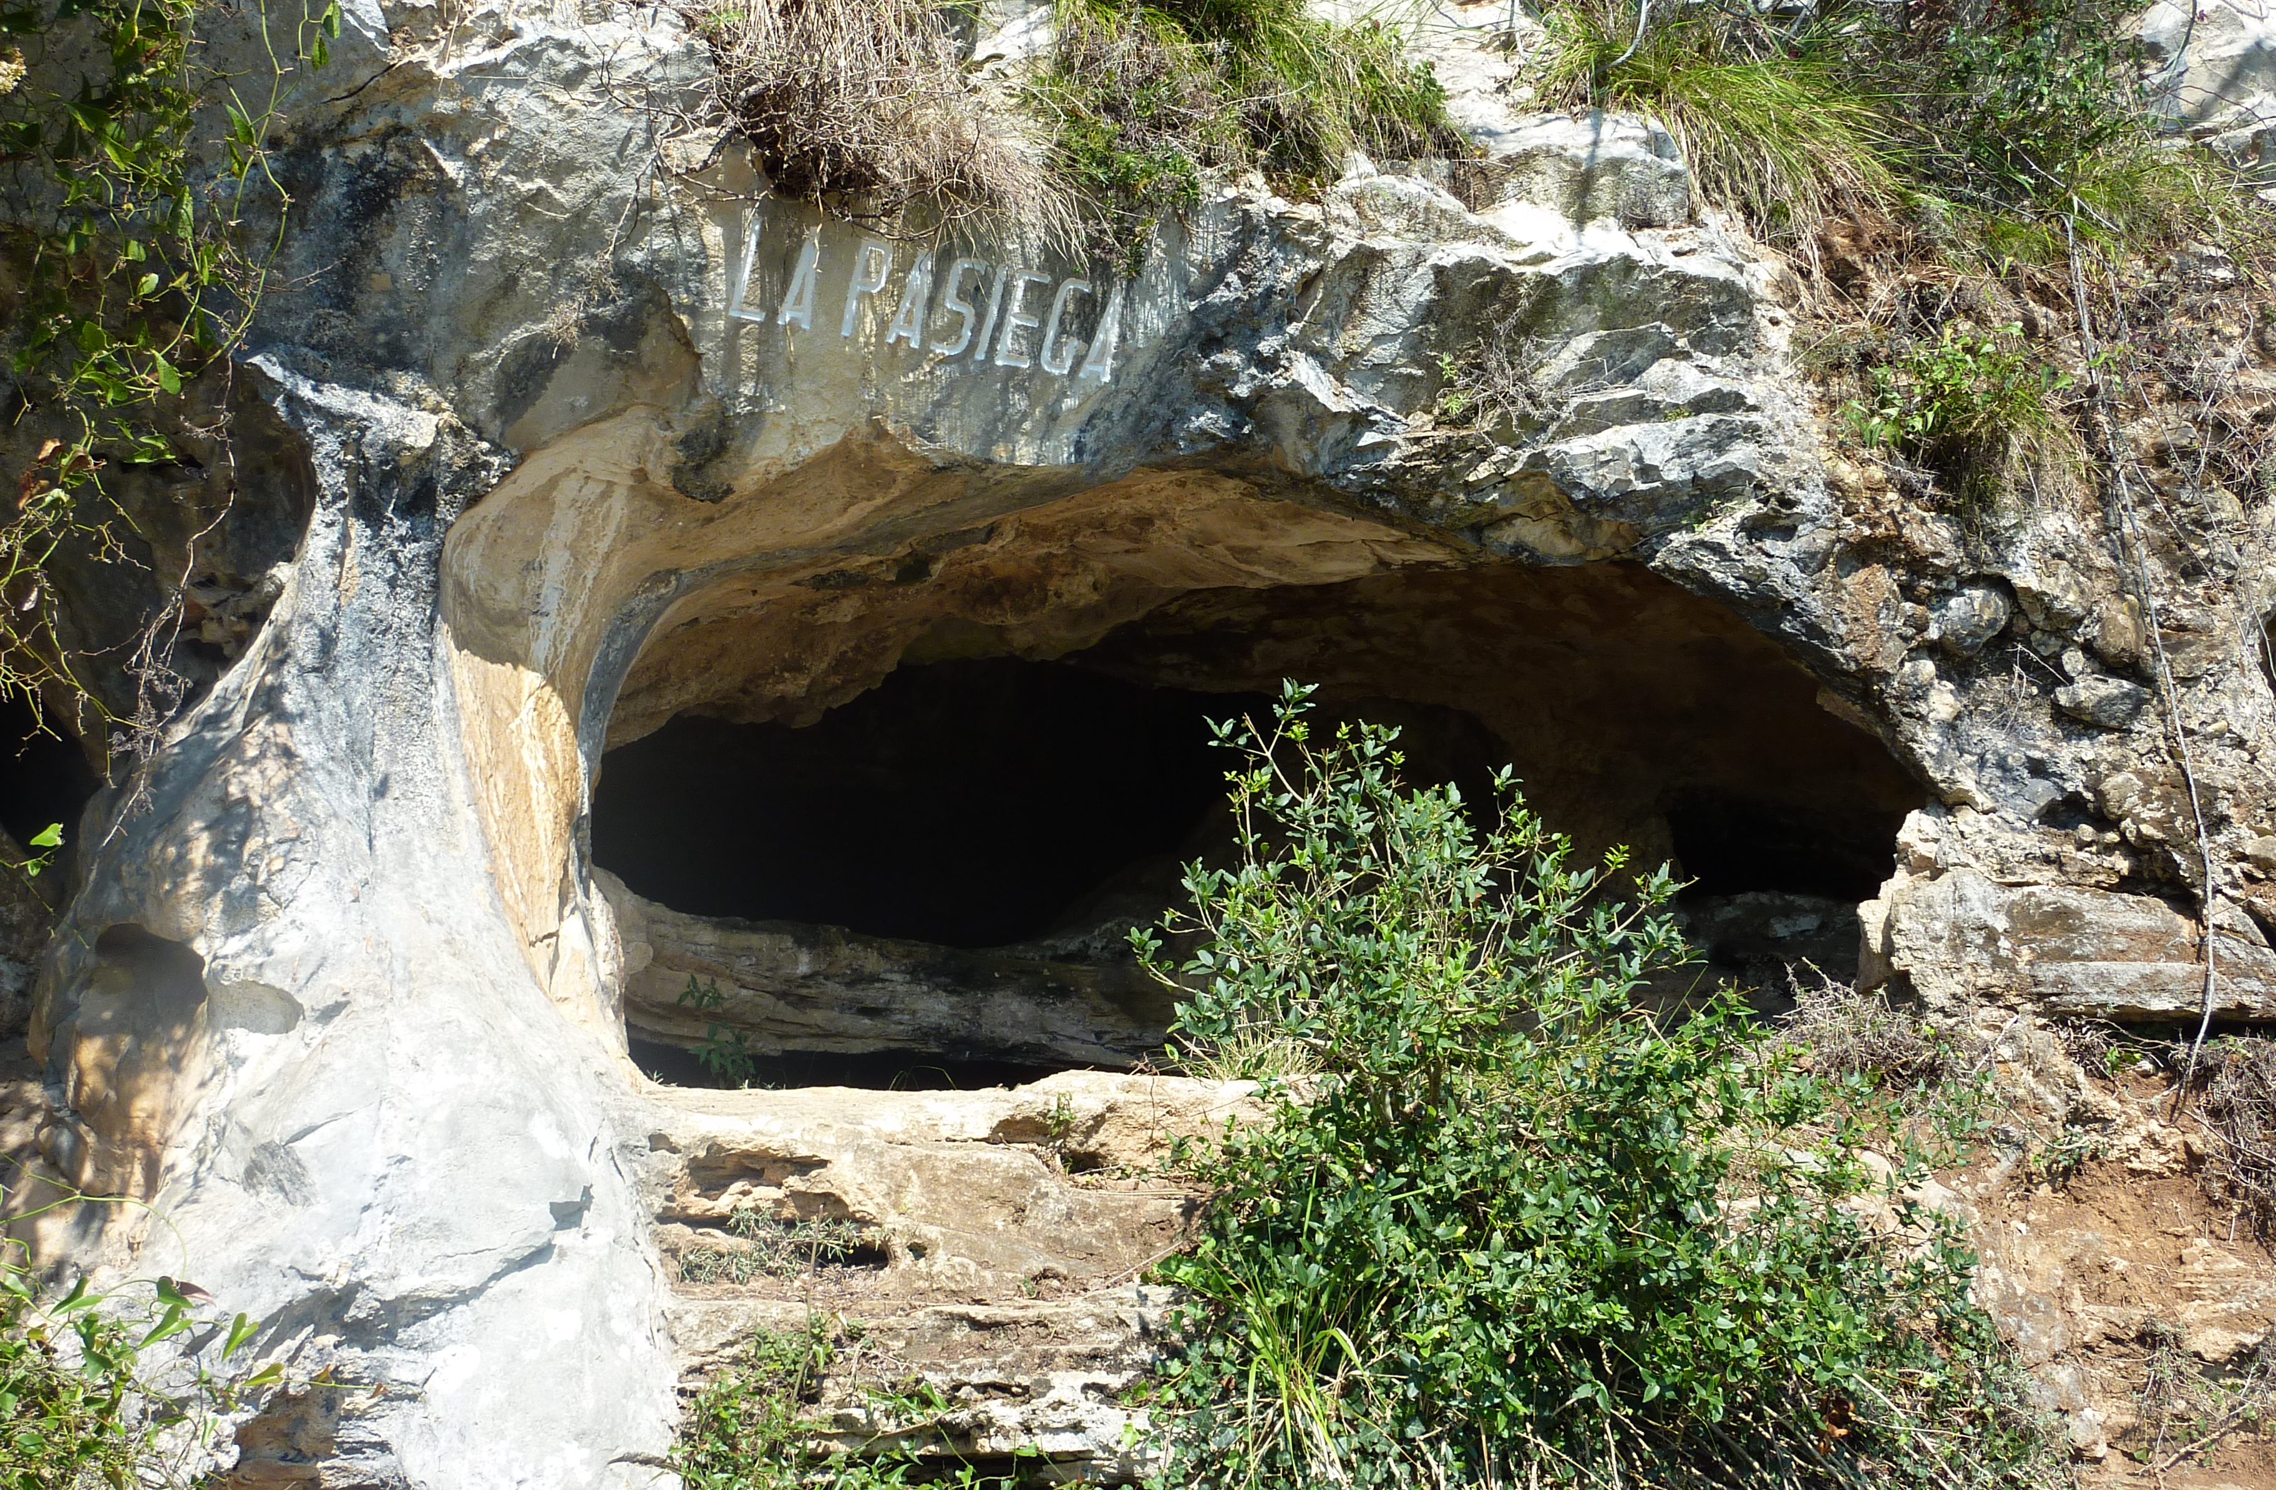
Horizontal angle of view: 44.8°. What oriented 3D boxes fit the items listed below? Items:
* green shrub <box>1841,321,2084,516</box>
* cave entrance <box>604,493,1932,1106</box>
[{"bbox_3d":[1.761,-0.697,5.900,0.500,0.420,0.400,-1,-7,6],"label":"green shrub"},{"bbox_3d":[0.244,0.105,5.700,2.700,1.200,1.000,1,-7,-5],"label":"cave entrance"}]

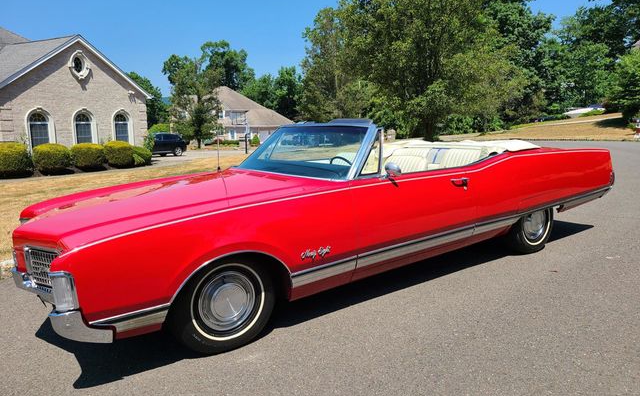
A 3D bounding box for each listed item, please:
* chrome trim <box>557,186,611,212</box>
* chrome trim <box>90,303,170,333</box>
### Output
[{"bbox_3d":[2.782,0.007,5.031,1.030,0.145,0.080,-9,11,-34],"label":"chrome trim"},{"bbox_3d":[-0.972,0.632,2.482,0.410,0.100,0.050,-9,11,-34],"label":"chrome trim"}]

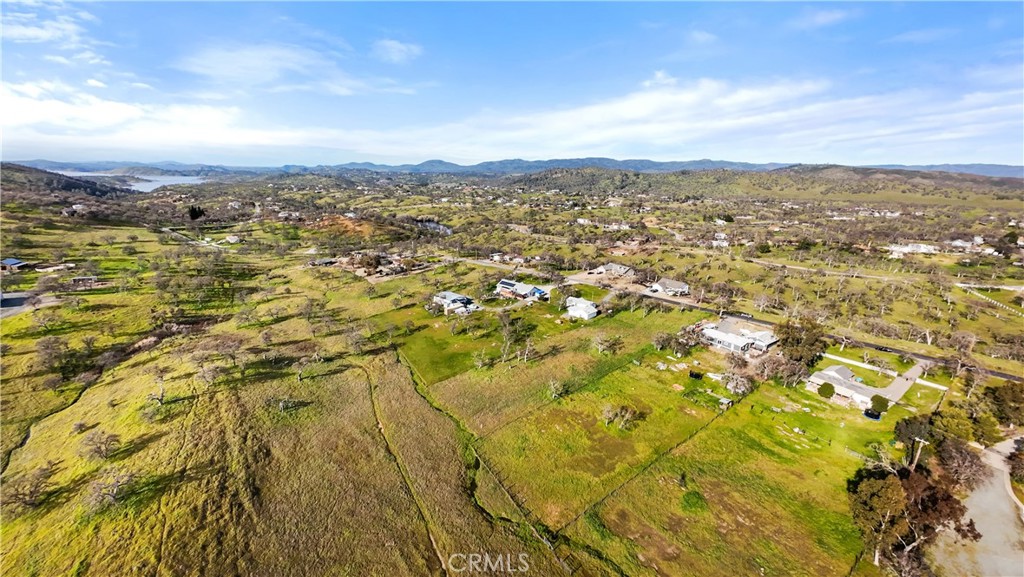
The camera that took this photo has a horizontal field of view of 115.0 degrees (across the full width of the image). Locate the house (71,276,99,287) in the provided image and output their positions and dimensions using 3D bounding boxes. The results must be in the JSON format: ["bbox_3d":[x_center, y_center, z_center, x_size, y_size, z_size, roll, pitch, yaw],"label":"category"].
[{"bbox_3d":[-301.180,-4.930,229.310,13.500,3.700,6.500,-3,20,-8],"label":"house"}]

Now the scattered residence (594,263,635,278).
[{"bbox_3d":[81.390,-14.250,257.280,23.000,5.000,14.000,15,25,35],"label":"scattered residence"}]

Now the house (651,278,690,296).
[{"bbox_3d":[106.890,-0.760,220.330,19.000,5.200,13.500,14,24,33],"label":"house"}]

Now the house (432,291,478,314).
[{"bbox_3d":[-35.260,7.810,197.650,19.500,4.800,14.000,17,26,38],"label":"house"}]

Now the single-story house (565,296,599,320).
[{"bbox_3d":[41.380,11.810,186.770,12.500,4.800,15.500,17,26,38],"label":"single-story house"}]

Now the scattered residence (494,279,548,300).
[{"bbox_3d":[4.640,0.650,216.790,28.000,5.000,14.000,15,25,34],"label":"scattered residence"}]

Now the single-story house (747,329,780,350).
[{"bbox_3d":[118.430,23.900,154.660,13.000,4.300,9.500,-16,26,-37],"label":"single-story house"}]

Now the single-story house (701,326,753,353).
[{"bbox_3d":[100.810,23.940,154.540,17.000,4.300,11.000,18,27,40],"label":"single-story house"}]

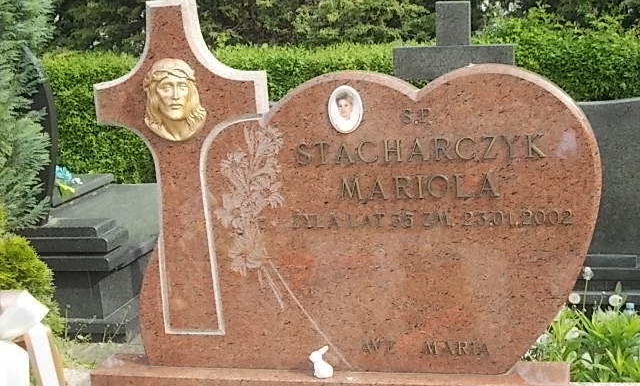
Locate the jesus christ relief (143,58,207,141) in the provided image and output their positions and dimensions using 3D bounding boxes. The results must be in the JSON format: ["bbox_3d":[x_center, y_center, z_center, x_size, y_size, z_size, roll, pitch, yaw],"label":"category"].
[{"bbox_3d":[-0.369,-0.228,2.340,0.168,0.207,0.055,-1,10,14],"label":"jesus christ relief"}]

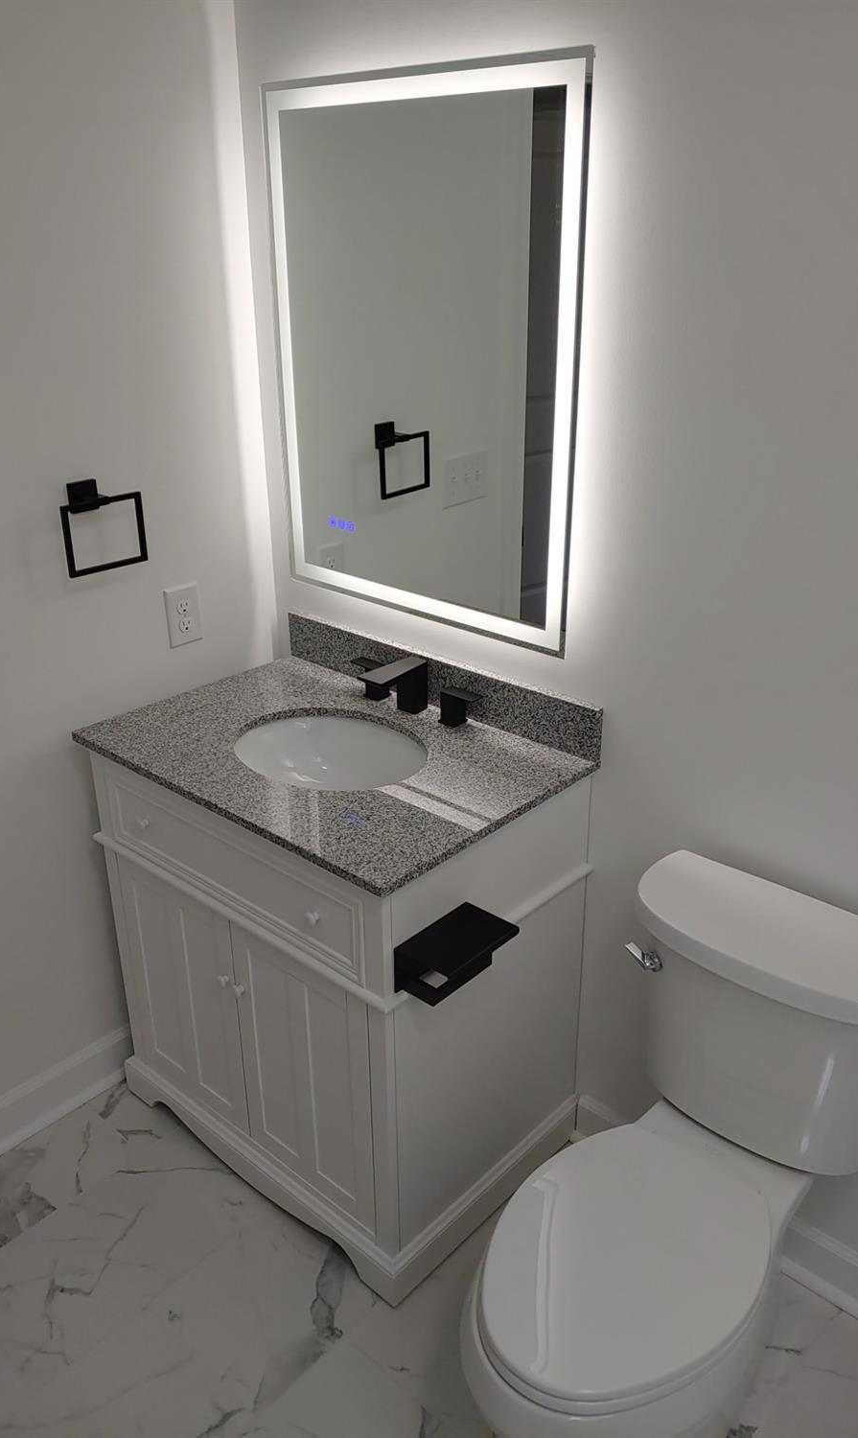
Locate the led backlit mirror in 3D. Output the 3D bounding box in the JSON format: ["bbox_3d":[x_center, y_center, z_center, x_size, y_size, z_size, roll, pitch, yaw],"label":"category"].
[{"bbox_3d":[-0.023,-0.615,1.834,0.704,0.898,0.036,20,31,37],"label":"led backlit mirror"}]

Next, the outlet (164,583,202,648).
[{"bbox_3d":[-0.505,-0.214,2.149,0.007,0.125,0.083,20,31,37],"label":"outlet"}]

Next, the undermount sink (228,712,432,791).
[{"bbox_3d":[-0.182,0.135,1.952,0.416,0.150,0.332,20,31,37],"label":"undermount sink"}]

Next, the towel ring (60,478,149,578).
[{"bbox_3d":[-0.610,-0.357,1.905,0.068,0.154,0.167,20,31,37],"label":"towel ring"}]

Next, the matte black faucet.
[{"bbox_3d":[-0.064,-0.052,2.017,0.054,0.101,0.144,20,31,37],"label":"matte black faucet"}]

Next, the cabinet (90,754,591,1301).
[{"bbox_3d":[-0.180,0.456,2.091,0.803,0.851,0.556,20,31,37],"label":"cabinet"}]

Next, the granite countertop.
[{"bbox_3d":[-0.183,0.061,1.913,0.815,0.020,0.559,20,31,37],"label":"granite countertop"}]

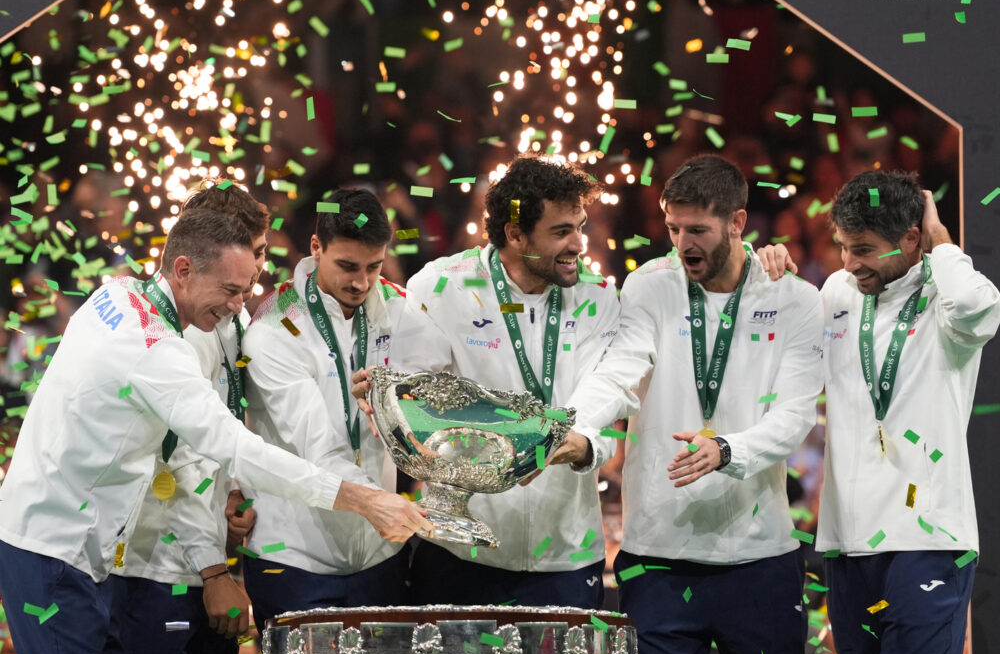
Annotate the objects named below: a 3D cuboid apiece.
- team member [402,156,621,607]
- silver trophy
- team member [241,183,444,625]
[{"bbox_3d":[0.030,0.569,10.080,0.510,1.900,0.400,1,-6,-12],"label":"team member"},{"bbox_3d":[-0.063,0.280,9.750,0.455,0.335,0.455,11,3,0],"label":"silver trophy"},{"bbox_3d":[-0.346,0.612,10.030,0.490,1.830,0.470,2,-6,-20],"label":"team member"}]

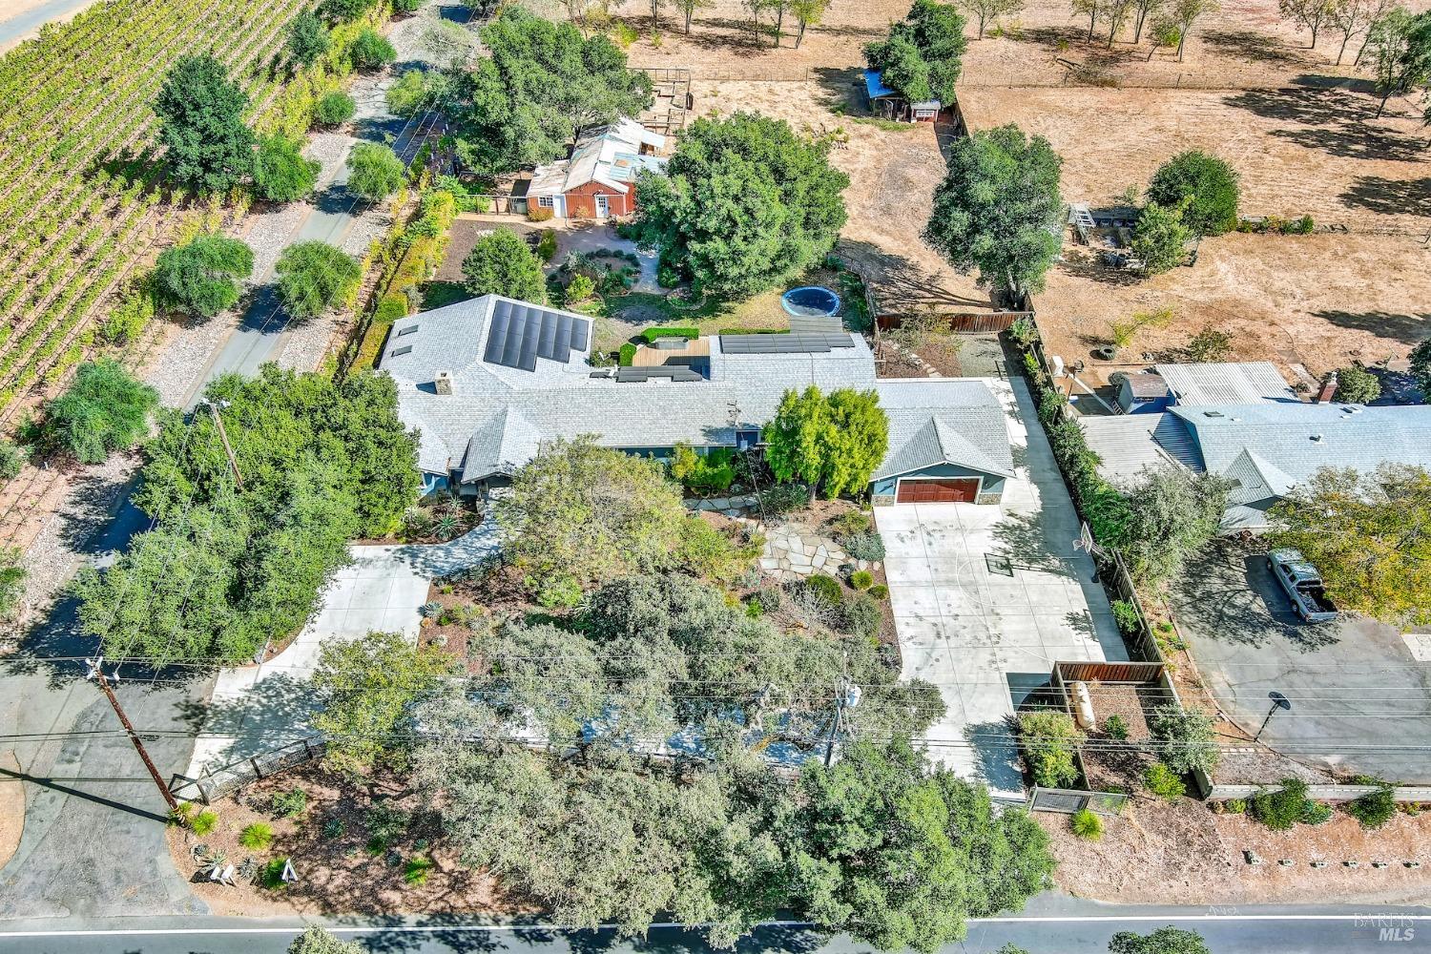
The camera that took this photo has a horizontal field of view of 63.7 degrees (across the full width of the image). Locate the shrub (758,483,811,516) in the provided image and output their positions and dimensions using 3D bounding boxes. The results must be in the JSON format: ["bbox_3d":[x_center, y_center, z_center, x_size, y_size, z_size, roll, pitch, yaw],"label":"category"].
[{"bbox_3d":[4.186,1.328,70.754,2.790,1.700,2.790,-1,42,-1],"label":"shrub"}]

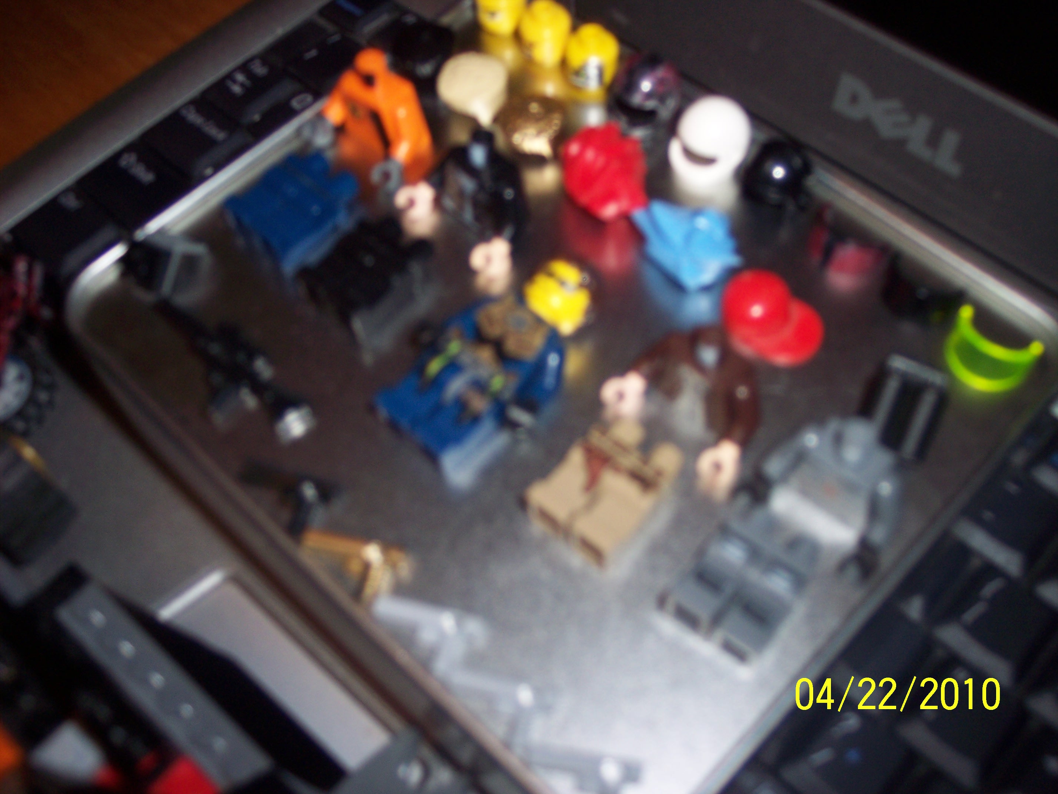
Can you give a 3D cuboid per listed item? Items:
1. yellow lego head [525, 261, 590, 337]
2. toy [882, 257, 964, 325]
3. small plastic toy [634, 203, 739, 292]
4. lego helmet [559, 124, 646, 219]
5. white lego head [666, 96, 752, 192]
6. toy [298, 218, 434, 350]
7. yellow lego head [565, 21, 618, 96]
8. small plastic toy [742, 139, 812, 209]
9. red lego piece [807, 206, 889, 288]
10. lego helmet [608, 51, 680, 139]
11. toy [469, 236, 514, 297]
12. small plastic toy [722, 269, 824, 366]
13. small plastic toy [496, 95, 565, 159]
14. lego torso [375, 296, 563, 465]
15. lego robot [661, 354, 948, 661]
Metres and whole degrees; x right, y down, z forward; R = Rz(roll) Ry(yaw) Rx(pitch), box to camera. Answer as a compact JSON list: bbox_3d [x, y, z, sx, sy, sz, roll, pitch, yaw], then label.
[{"bbox_3d":[0.005,-0.018,0.215,0.010,0.010,0.011,35,102,21],"label":"yellow lego head"},{"bbox_3d":[0.069,-0.018,0.214,0.015,0.007,0.008,36,68,20],"label":"toy"},{"bbox_3d":[0.028,-0.027,0.211,0.016,0.011,0.013,24,62,15],"label":"small plastic toy"},{"bbox_3d":[0.014,-0.043,0.227,0.015,0.012,0.015,-14,61,-5],"label":"lego helmet"},{"bbox_3d":[0.033,-0.047,0.222,0.014,0.013,0.014,23,62,15],"label":"white lego head"},{"bbox_3d":[-0.030,-0.022,0.220,0.016,0.008,0.019,39,69,21],"label":"toy"},{"bbox_3d":[0.012,-0.067,0.235,0.010,0.011,0.010,-1,59,1],"label":"yellow lego head"},{"bbox_3d":[0.047,-0.042,0.226,0.013,0.011,0.013,-1,61,2],"label":"small plastic toy"},{"bbox_3d":[0.058,-0.028,0.220,0.015,0.007,0.008,38,69,21],"label":"red lego piece"},{"bbox_3d":[0.024,-0.062,0.241,0.013,0.012,0.013,23,62,16],"label":"lego helmet"},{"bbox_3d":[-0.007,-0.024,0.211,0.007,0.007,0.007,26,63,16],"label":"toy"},{"bbox_3d":[0.043,-0.014,0.212,0.018,0.009,0.012,34,67,19],"label":"small plastic toy"},{"bbox_3d":[0.000,-0.051,0.227,0.012,0.009,0.011,12,60,9],"label":"small plastic toy"},{"bbox_3d":[-0.009,-0.003,0.197,0.021,0.011,0.029,38,67,22],"label":"lego torso"},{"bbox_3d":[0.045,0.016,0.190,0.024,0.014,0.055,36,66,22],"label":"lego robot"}]

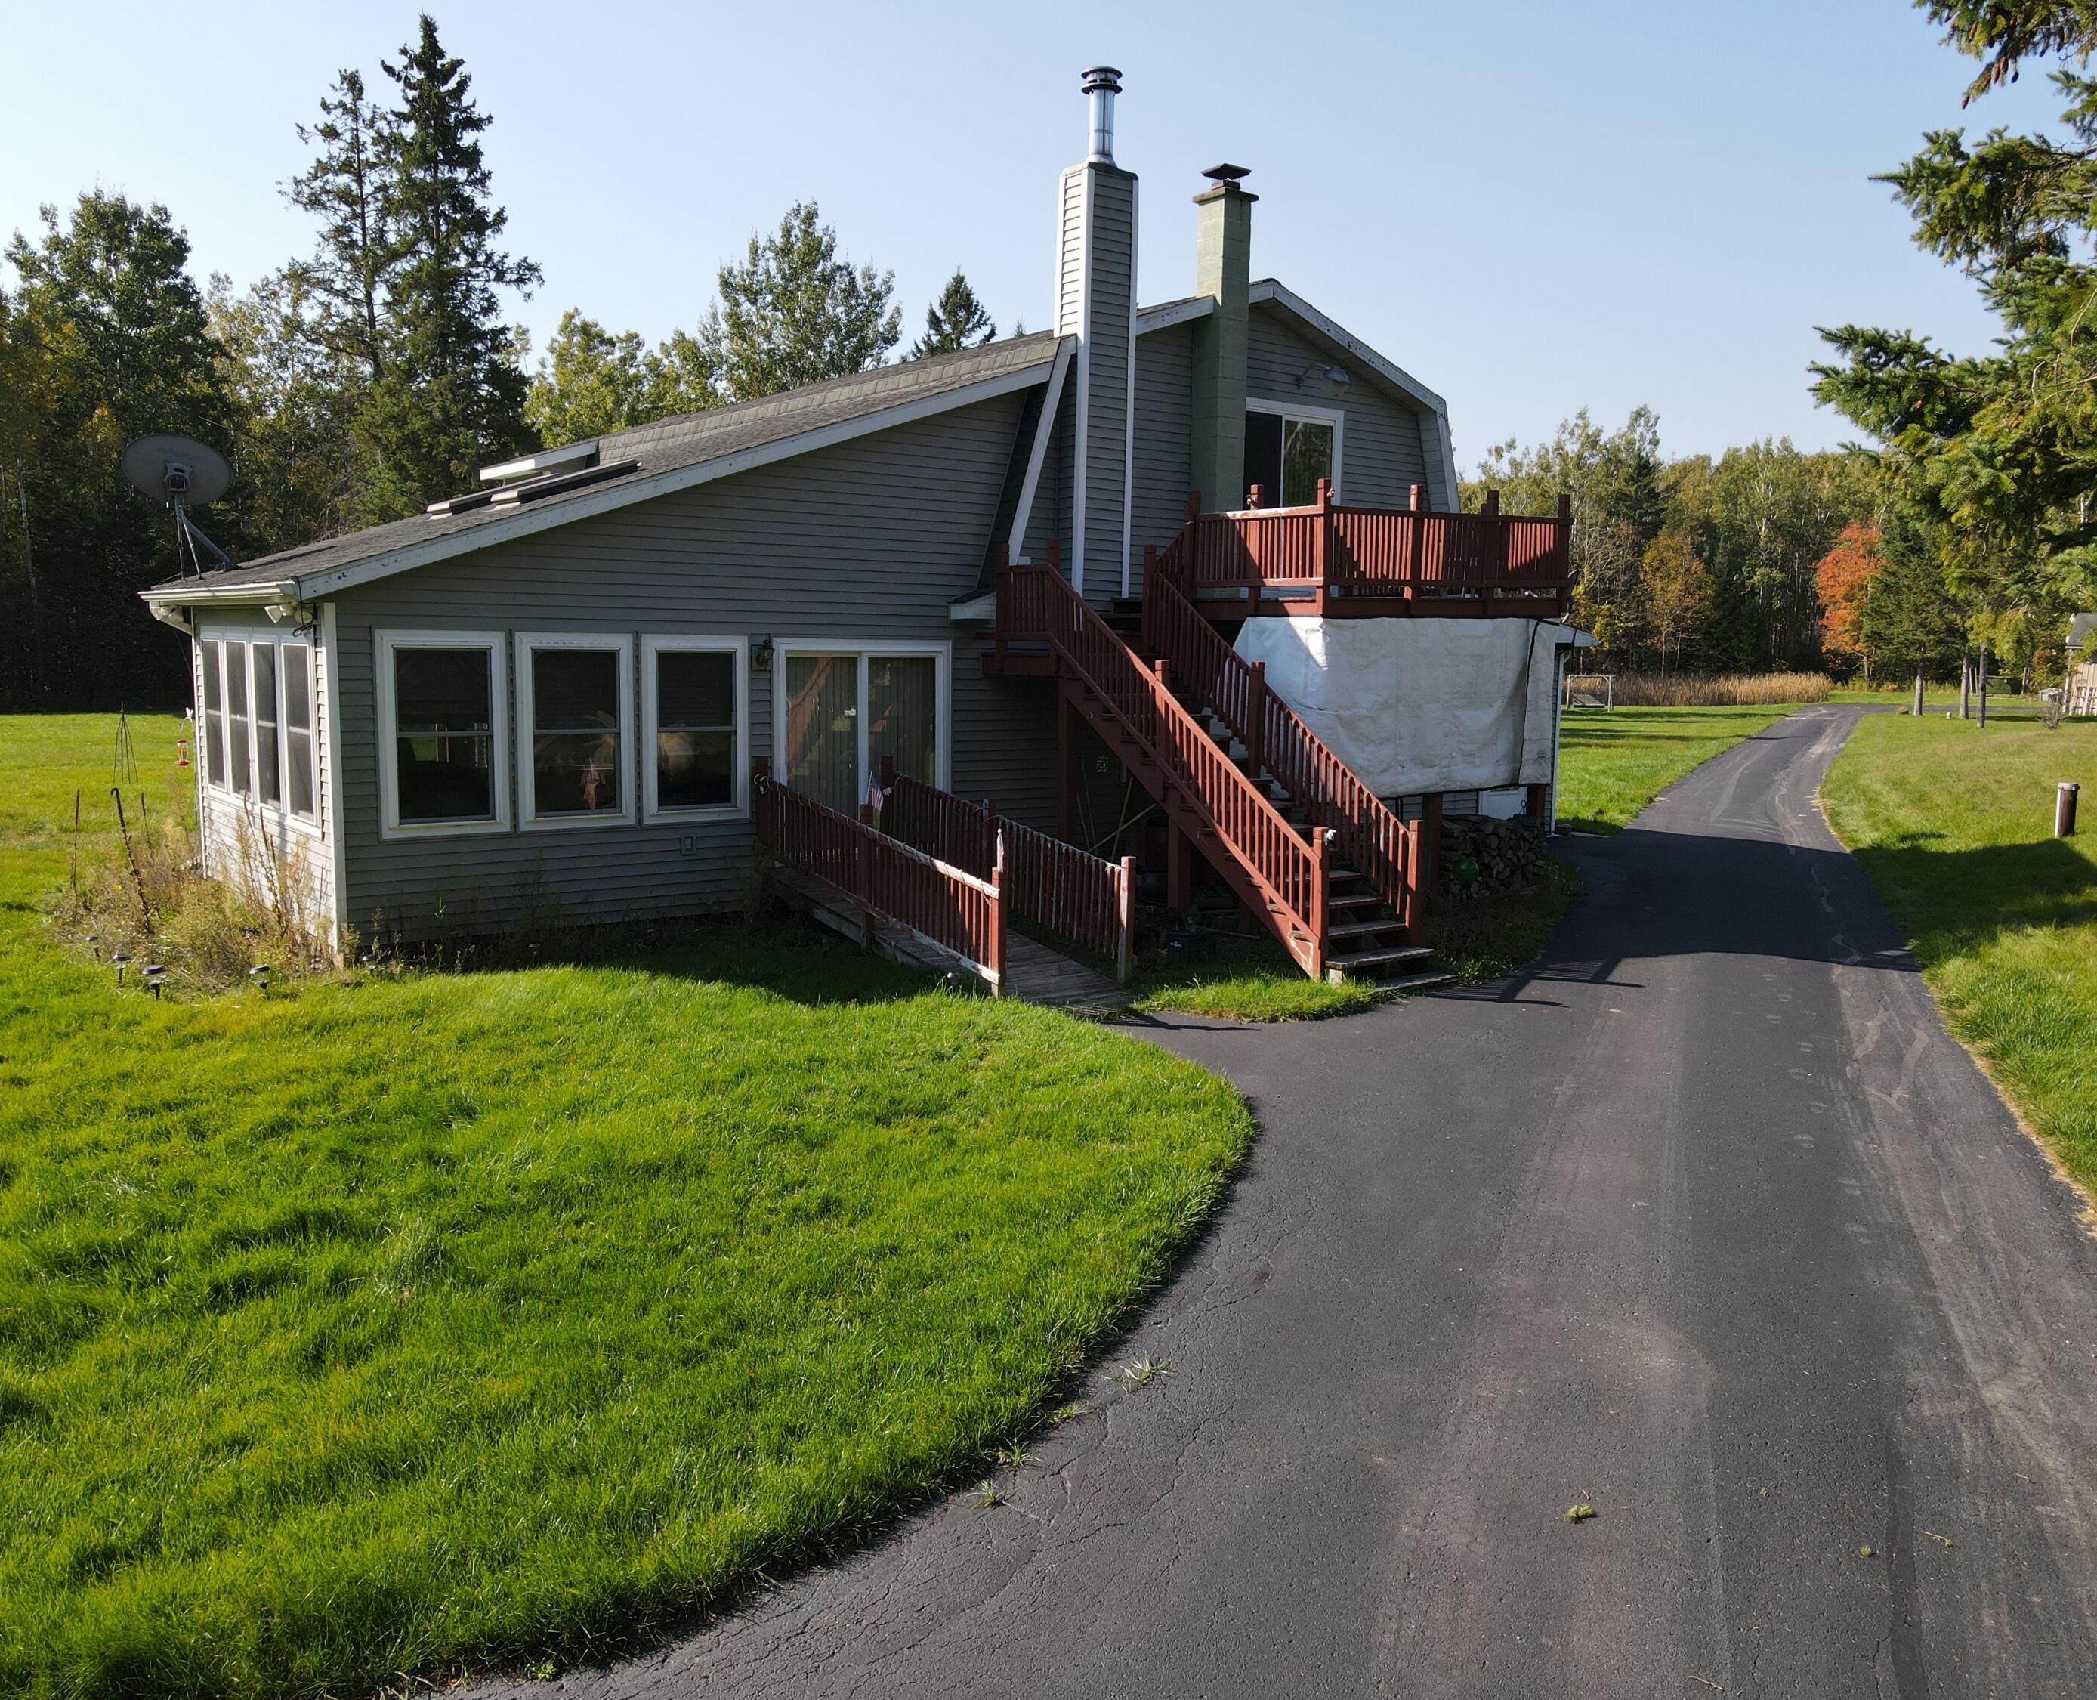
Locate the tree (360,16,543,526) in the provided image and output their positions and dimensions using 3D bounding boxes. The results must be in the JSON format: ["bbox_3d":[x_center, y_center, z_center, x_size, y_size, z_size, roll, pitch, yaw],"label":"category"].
[{"bbox_3d":[-18.862,-15.039,49.386,5.900,21.218,5.900,-5,10,-39],"label":"tree"}]

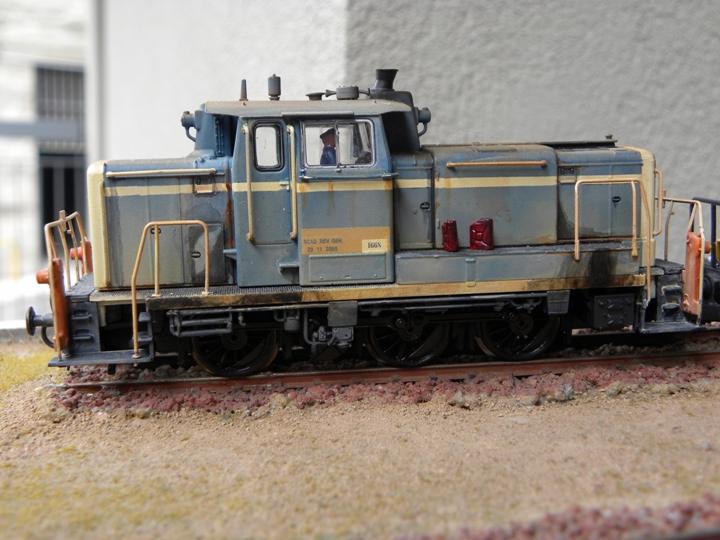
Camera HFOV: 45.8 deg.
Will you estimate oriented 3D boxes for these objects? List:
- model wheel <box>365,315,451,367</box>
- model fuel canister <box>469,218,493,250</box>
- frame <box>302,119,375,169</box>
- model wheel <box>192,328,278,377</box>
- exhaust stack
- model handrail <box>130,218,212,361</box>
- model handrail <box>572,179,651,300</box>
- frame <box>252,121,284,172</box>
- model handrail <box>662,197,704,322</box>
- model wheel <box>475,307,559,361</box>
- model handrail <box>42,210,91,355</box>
[{"bbox_3d":[0.008,0.010,0.150,0.015,0.015,0.003,-2,9,-8],"label":"model wheel"},{"bbox_3d":[0.021,-0.006,0.149,0.004,0.005,0.002,2,9,18],"label":"model fuel canister"},{"bbox_3d":[-0.003,-0.021,0.141,0.012,0.008,0.001,-2,3,-8],"label":"frame"},{"bbox_3d":[-0.022,0.011,0.146,0.015,0.015,0.003,-2,9,-8],"label":"model wheel"},{"bbox_3d":[0.004,-0.034,0.152,0.005,0.004,0.004,-2,9,-8],"label":"exhaust stack"},{"bbox_3d":[-0.030,0.003,0.137,0.012,0.022,0.001,-2,9,-8],"label":"model handrail"},{"bbox_3d":[0.043,-0.005,0.146,0.014,0.022,0.001,-2,9,-8],"label":"model handrail"},{"bbox_3d":[-0.015,-0.020,0.139,0.005,0.009,0.001,-2,3,-8],"label":"frame"},{"bbox_3d":[0.057,-0.003,0.164,0.002,0.022,0.029,-2,9,-8],"label":"model handrail"},{"bbox_3d":[0.029,0.009,0.153,0.015,0.015,0.003,-2,9,-8],"label":"model wheel"},{"bbox_3d":[-0.051,0.001,0.150,0.002,0.022,0.029,-2,9,-8],"label":"model handrail"}]

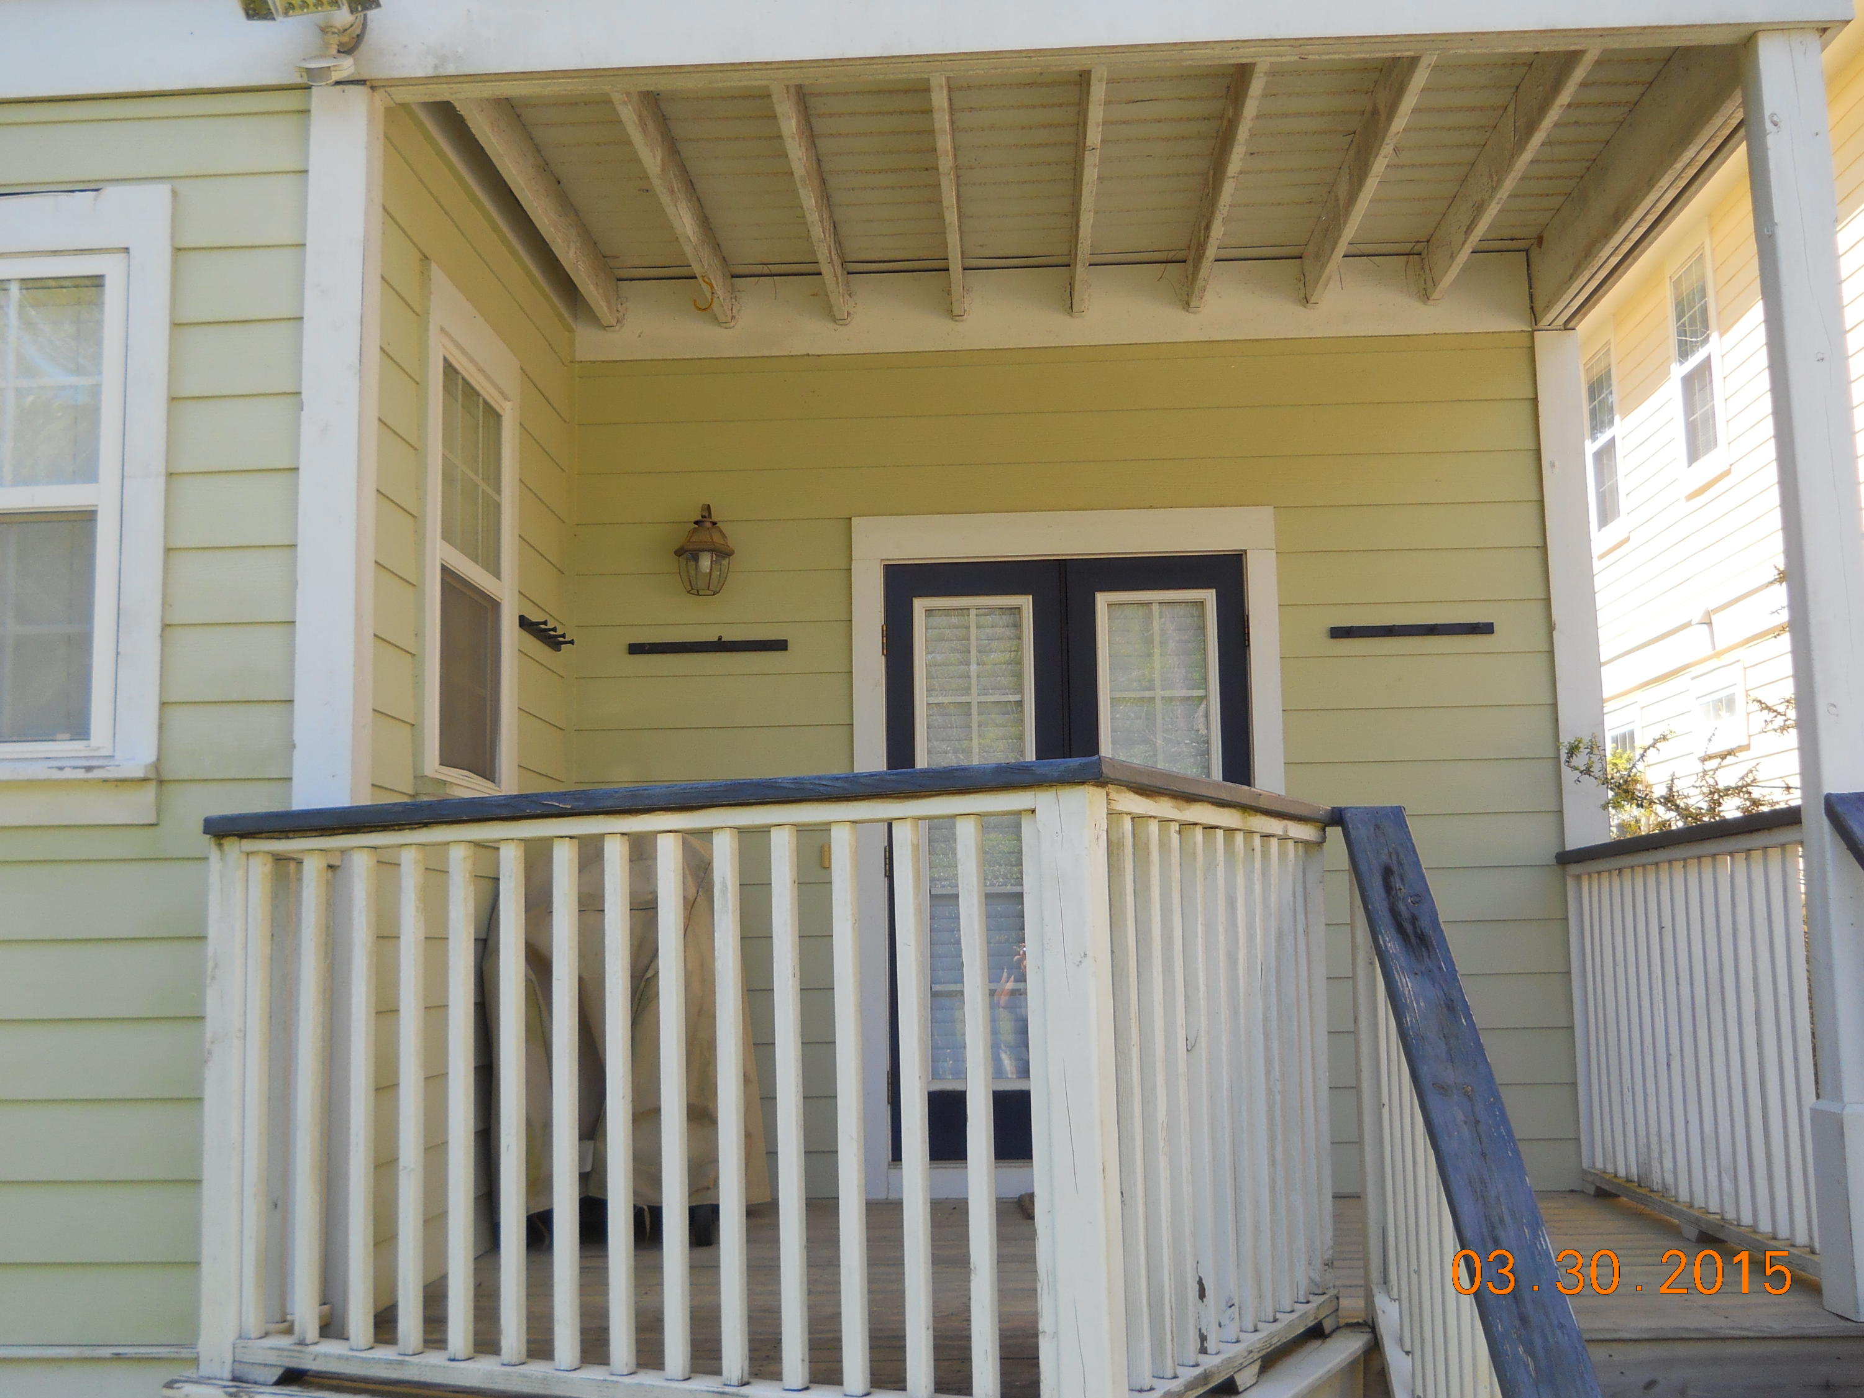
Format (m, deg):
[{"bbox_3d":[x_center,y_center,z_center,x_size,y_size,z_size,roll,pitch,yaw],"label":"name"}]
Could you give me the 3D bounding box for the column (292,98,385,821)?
[{"bbox_3d":[-1.384,-0.030,4.623,0.144,2.894,0.144,-1,-7,2],"label":"column"}]

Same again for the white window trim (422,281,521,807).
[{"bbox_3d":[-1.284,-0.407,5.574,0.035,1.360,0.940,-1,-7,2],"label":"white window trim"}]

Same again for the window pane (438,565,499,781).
[{"bbox_3d":[-1.277,-0.045,5.508,0.020,0.545,0.600,-1,-7,2],"label":"window pane"}]

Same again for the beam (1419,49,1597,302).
[{"bbox_3d":[1.684,-1.583,5.830,0.040,0.183,2.045,-1,-7,2],"label":"beam"}]

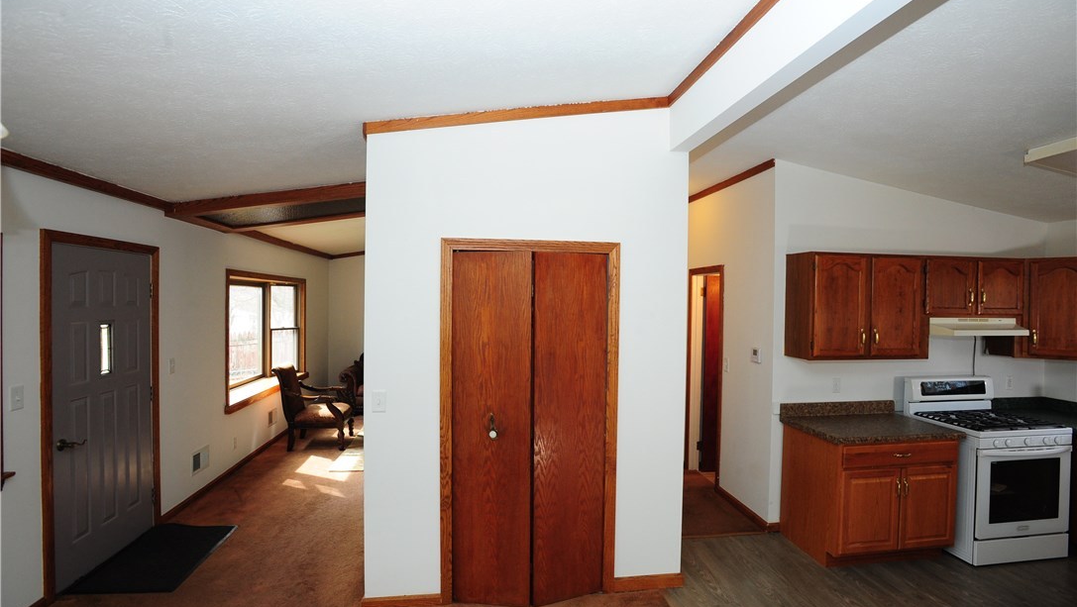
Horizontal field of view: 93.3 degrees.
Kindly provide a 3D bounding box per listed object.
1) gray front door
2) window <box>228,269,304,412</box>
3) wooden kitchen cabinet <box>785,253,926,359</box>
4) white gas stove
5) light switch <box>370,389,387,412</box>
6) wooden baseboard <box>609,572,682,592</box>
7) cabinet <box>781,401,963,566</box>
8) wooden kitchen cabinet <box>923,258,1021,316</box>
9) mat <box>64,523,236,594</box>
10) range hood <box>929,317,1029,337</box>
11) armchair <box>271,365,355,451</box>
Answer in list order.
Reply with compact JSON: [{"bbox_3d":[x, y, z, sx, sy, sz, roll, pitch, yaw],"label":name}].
[{"bbox_3d":[-2.862,0.673,3.373,0.045,2.050,0.921,0,1,-8],"label":"gray front door"},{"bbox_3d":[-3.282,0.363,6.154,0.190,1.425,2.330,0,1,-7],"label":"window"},{"bbox_3d":[2.353,0.022,3.774,0.920,0.760,0.335,0,1,-7],"label":"wooden kitchen cabinet"},{"bbox_3d":[3.297,1.188,3.777,0.761,1.179,0.658,0,1,-8],"label":"white gas stove"},{"bbox_3d":[-0.898,0.551,2.865,0.078,0.124,0.012,0,1,-7],"label":"light switch"},{"bbox_3d":[0.689,1.699,3.100,0.440,0.085,0.015,0,1,-8],"label":"wooden baseboard"},{"bbox_3d":[2.360,1.273,3.660,0.935,0.996,0.618,0,1,-8],"label":"cabinet"},{"bbox_3d":[3.186,-0.121,3.872,0.755,0.440,0.335,0,1,-7],"label":"wooden kitchen cabinet"},{"bbox_3d":[-2.544,1.698,3.449,0.616,0.012,0.905,0,1,-8],"label":"mat"},{"bbox_3d":[3.180,0.167,3.799,0.710,0.125,0.485,0,1,-7],"label":"range hood"},{"bbox_3d":[-2.623,1.181,6.062,0.830,0.995,0.670,0,1,-7],"label":"armchair"}]

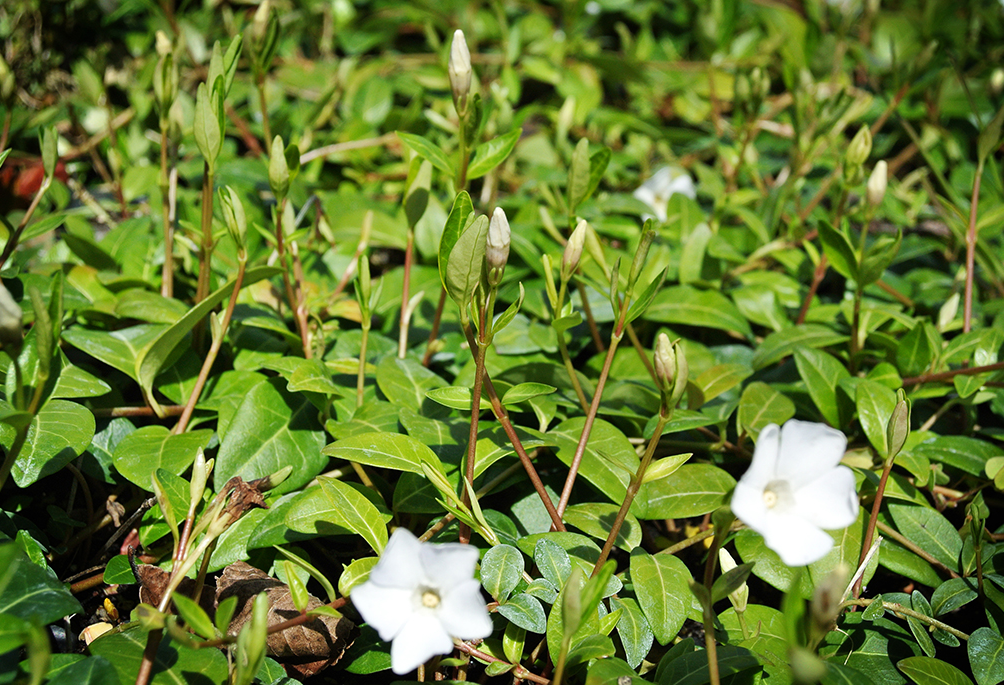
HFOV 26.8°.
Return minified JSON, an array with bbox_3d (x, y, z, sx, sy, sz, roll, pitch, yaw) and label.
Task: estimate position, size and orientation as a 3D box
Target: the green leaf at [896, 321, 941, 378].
[{"bbox_3d":[0.130,0.002,0.660,0.013,0.019,0.004,14,-12,3],"label":"green leaf"}]

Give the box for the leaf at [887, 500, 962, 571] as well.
[{"bbox_3d":[0.097,0.045,0.485,0.014,0.004,0.027,-25,47,-26],"label":"leaf"}]

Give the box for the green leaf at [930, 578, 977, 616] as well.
[{"bbox_3d":[0.098,0.055,0.455,0.011,0.003,0.008,-18,39,-18],"label":"green leaf"}]

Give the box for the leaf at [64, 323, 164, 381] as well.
[{"bbox_3d":[-0.109,0.003,0.590,0.037,0.006,0.017,23,41,40],"label":"leaf"}]

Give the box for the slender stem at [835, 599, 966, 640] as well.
[{"bbox_3d":[0.092,0.064,0.485,0.033,0.005,0.004,10,18,-15],"label":"slender stem"}]

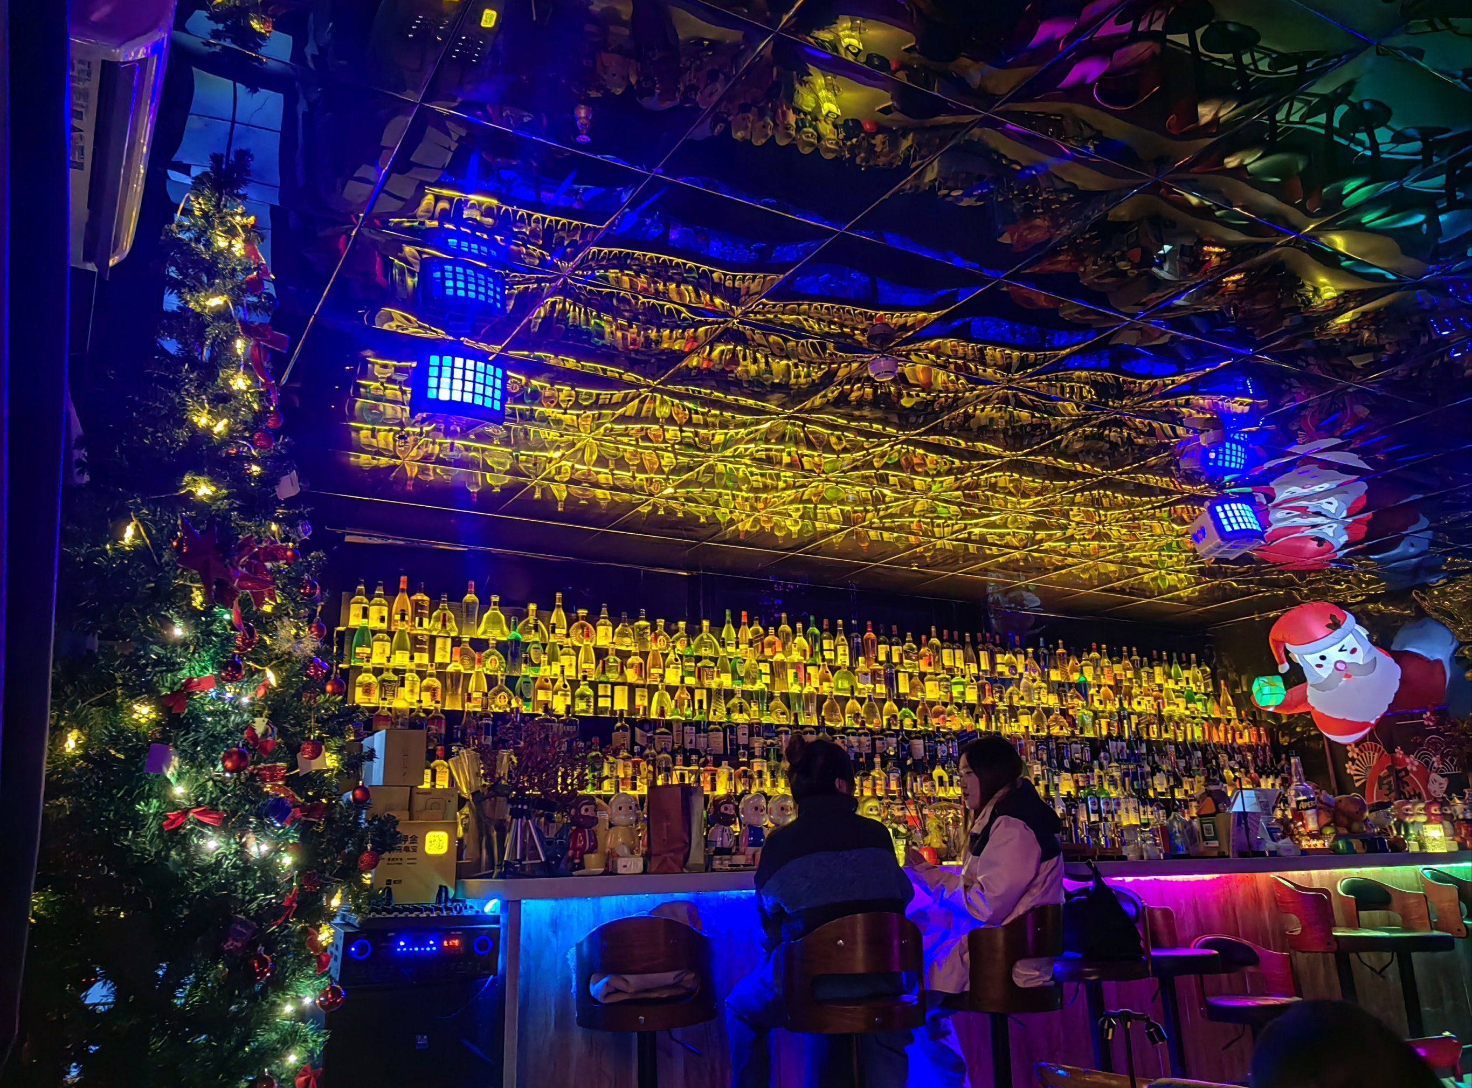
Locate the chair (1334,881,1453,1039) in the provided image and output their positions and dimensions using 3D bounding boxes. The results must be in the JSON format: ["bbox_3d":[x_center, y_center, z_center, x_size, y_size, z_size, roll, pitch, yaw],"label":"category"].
[{"bbox_3d":[2.865,1.920,4.877,0.390,0.974,0.410,2,-16,-14],"label":"chair"}]

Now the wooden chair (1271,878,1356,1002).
[{"bbox_3d":[2.485,1.859,4.662,0.410,0.996,0.390,-11,-18,30],"label":"wooden chair"}]

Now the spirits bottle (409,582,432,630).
[{"bbox_3d":[-1.654,0.336,6.036,0.095,0.267,0.095,7,-18,-30],"label":"spirits bottle"}]

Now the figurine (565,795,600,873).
[{"bbox_3d":[-0.521,0.985,3.910,0.095,0.256,0.105,-15,-20,38],"label":"figurine"}]

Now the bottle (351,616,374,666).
[{"bbox_3d":[-1.833,0.454,5.636,0.095,0.285,0.095,7,-18,-29],"label":"bottle"}]

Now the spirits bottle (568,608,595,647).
[{"bbox_3d":[-0.855,0.465,6.372,0.142,0.218,0.080,7,-18,-29],"label":"spirits bottle"}]

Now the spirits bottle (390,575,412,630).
[{"bbox_3d":[-1.728,0.307,5.945,0.088,0.292,0.088,8,-18,-29],"label":"spirits bottle"}]

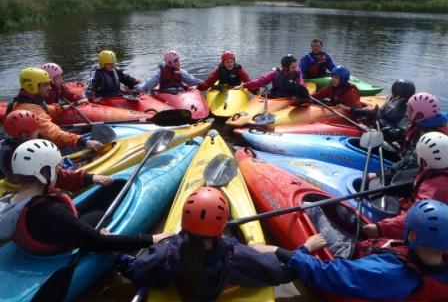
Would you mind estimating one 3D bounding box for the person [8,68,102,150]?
[{"bbox_3d":[-1.600,-0.359,3.555,0.920,0.920,0.600,-2,24,-5],"label":"person"}]

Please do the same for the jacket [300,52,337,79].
[{"bbox_3d":[1.651,-1.492,6.400,0.640,0.550,0.360,-1,24,-3],"label":"jacket"}]

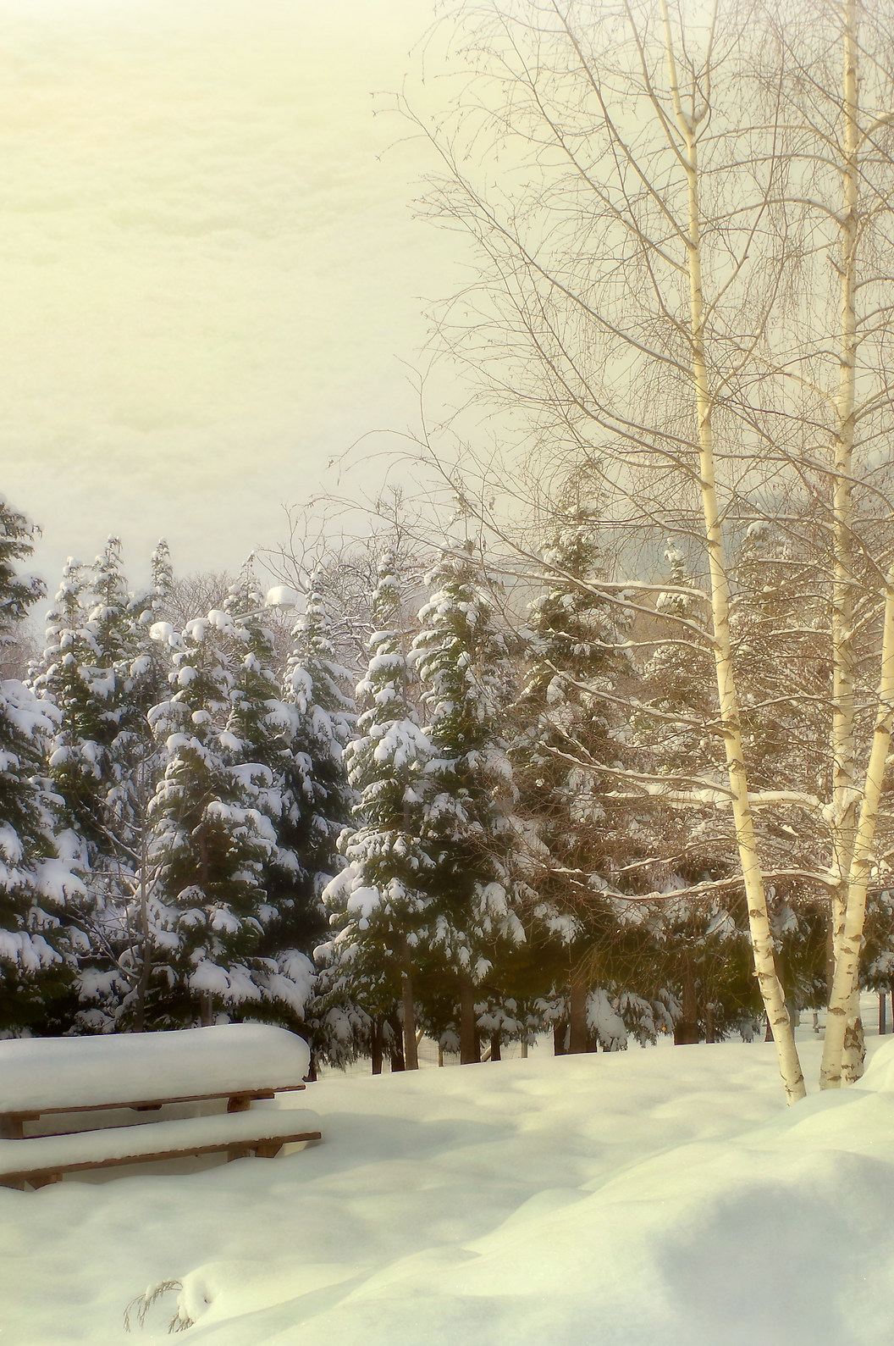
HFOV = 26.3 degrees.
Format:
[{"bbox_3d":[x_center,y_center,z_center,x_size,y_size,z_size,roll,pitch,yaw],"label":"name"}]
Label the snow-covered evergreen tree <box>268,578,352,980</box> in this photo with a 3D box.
[{"bbox_3d":[-1.949,2.101,27.683,1.410,6.990,1.410,0,-3,0],"label":"snow-covered evergreen tree"}]

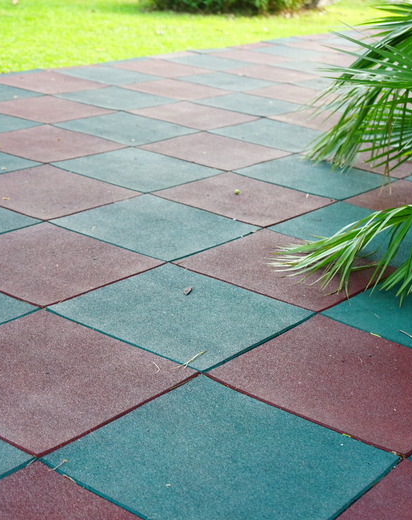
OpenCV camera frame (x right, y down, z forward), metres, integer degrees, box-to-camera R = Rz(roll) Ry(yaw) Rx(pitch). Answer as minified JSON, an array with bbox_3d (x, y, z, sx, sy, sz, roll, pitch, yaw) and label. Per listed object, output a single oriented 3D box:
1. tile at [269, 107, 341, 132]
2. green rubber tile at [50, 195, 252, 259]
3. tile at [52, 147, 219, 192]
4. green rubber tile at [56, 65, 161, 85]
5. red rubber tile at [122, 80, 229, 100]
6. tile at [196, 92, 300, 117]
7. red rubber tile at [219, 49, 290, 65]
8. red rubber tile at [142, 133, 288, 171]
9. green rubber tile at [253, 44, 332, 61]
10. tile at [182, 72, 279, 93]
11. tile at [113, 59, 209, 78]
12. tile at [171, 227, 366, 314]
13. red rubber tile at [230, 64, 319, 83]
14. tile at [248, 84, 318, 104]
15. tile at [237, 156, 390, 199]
[{"bbox_3d":[0.659,-0.707,4.872,0.500,0.030,0.500,19,24,34],"label":"tile"},{"bbox_3d":[-0.160,-0.101,2.986,0.500,0.030,0.500,18,24,33],"label":"green rubber tile"},{"bbox_3d":[-0.266,-0.353,3.692,0.500,0.030,0.500,18,24,32],"label":"tile"},{"bbox_3d":[-0.573,-1.099,5.619,0.500,0.030,0.500,18,24,33],"label":"green rubber tile"},{"bbox_3d":[-0.169,-0.978,5.415,0.500,0.030,0.500,18,24,32],"label":"red rubber tile"},{"bbox_3d":[0.237,-0.842,5.140,0.500,0.030,0.500,18,24,32],"label":"tile"},{"bbox_3d":[0.351,-1.502,6.963,0.500,0.030,0.500,18,24,32],"label":"red rubber tile"},{"bbox_3d":[0.035,-0.469,4.077,0.500,0.030,0.500,18,24,32],"label":"red rubber tile"},{"bbox_3d":[0.647,-1.584,7.194,0.500,0.030,0.500,18,24,33],"label":"green rubber tile"},{"bbox_3d":[0.137,-1.085,5.730,0.500,0.030,0.500,18,24,33],"label":"tile"},{"bbox_3d":[-0.270,-1.219,6.009,0.500,0.030,0.500,18,24,33],"label":"tile"},{"bbox_3d":[0.239,0.029,2.716,0.500,0.030,0.500,18,24,33],"label":"tile"},{"bbox_3d":[0.430,-1.222,6.216,0.500,0.030,0.500,18,24,32],"label":"red rubber tile"},{"bbox_3d":[0.543,-0.954,5.456,0.500,0.030,0.500,18,24,33],"label":"tile"},{"bbox_3d":[0.445,-0.331,3.799,0.500,0.030,0.500,19,24,33],"label":"tile"}]

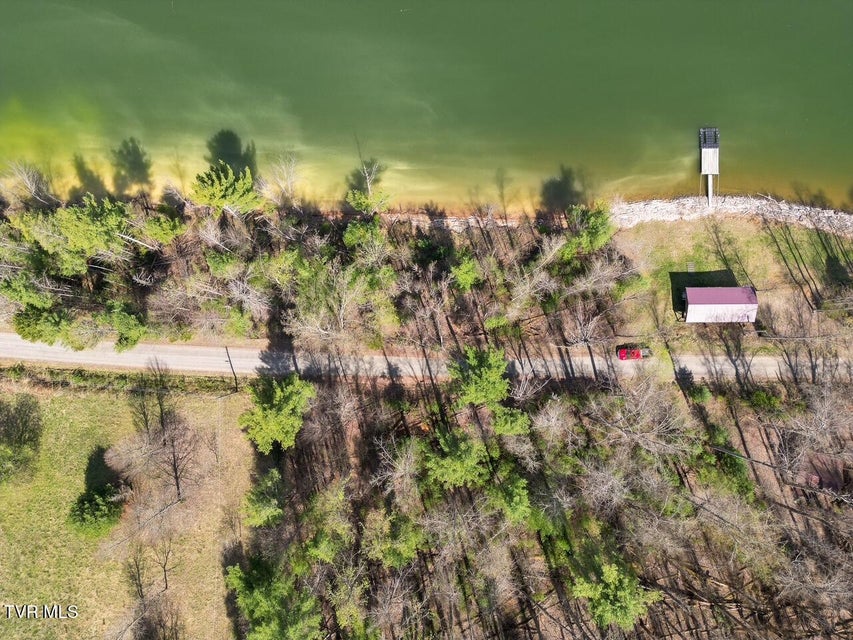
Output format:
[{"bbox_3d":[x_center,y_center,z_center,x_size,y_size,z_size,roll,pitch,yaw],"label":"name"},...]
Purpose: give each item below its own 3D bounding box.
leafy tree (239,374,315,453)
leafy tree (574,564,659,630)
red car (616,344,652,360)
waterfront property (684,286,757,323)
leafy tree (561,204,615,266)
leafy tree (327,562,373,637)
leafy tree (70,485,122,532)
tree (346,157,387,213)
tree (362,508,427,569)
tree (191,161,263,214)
[{"bbox_3d":[-22.400,14.200,98.200,11.000,17.500,11.000,0,90,0],"label":"leafy tree"},{"bbox_3d":[31.201,45.406,97.134,13.000,13.000,11.000,0,88,0],"label":"leafy tree"},{"bbox_3d":[37.400,6.250,106.100,5.400,1.750,1.950,0,90,0],"label":"red car"},{"bbox_3d":[51.153,-2.590,104.008,12.000,4.600,6.100,0,88,0],"label":"waterfront property"},{"bbox_3d":[27.913,-14.777,102.231,7.700,13.000,7.700,0,88,0],"label":"leafy tree"},{"bbox_3d":[-12.600,45.800,98.300,7.300,12.500,7.300,0,90,0],"label":"leafy tree"},{"bbox_3d":[-55.476,31.447,99.738,7.500,8.000,7.000,0,88,0],"label":"leafy tree"},{"bbox_3d":[-10.300,-22.600,103.500,7.400,11.500,7.400,0,90,0],"label":"tree"},{"bbox_3d":[-5.300,36.000,98.500,9.300,12.000,9.300,0,90,0],"label":"tree"},{"bbox_3d":[-35.018,-22.964,104.086,12.000,11.000,8.000,0,88,0],"label":"tree"}]

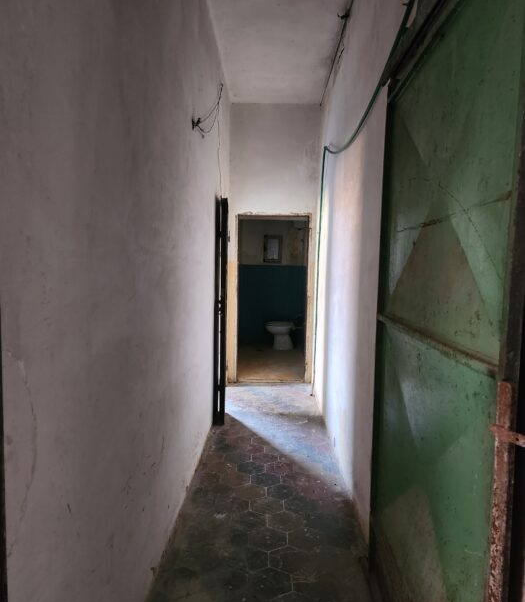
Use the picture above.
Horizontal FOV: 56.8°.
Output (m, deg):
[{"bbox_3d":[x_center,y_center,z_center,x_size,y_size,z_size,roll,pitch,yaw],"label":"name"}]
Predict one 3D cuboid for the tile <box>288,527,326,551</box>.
[{"bbox_3d":[0.231,1.254,2.537,0.198,0.015,0.229,1,5,-1],"label":"tile"}]

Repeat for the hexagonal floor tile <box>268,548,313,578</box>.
[{"bbox_3d":[0.132,1.267,2.364,0.198,0.015,0.229,1,5,-1],"label":"hexagonal floor tile"}]

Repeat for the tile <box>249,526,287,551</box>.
[{"bbox_3d":[0.031,1.251,2.535,0.198,0.015,0.229,1,5,-1],"label":"tile"}]

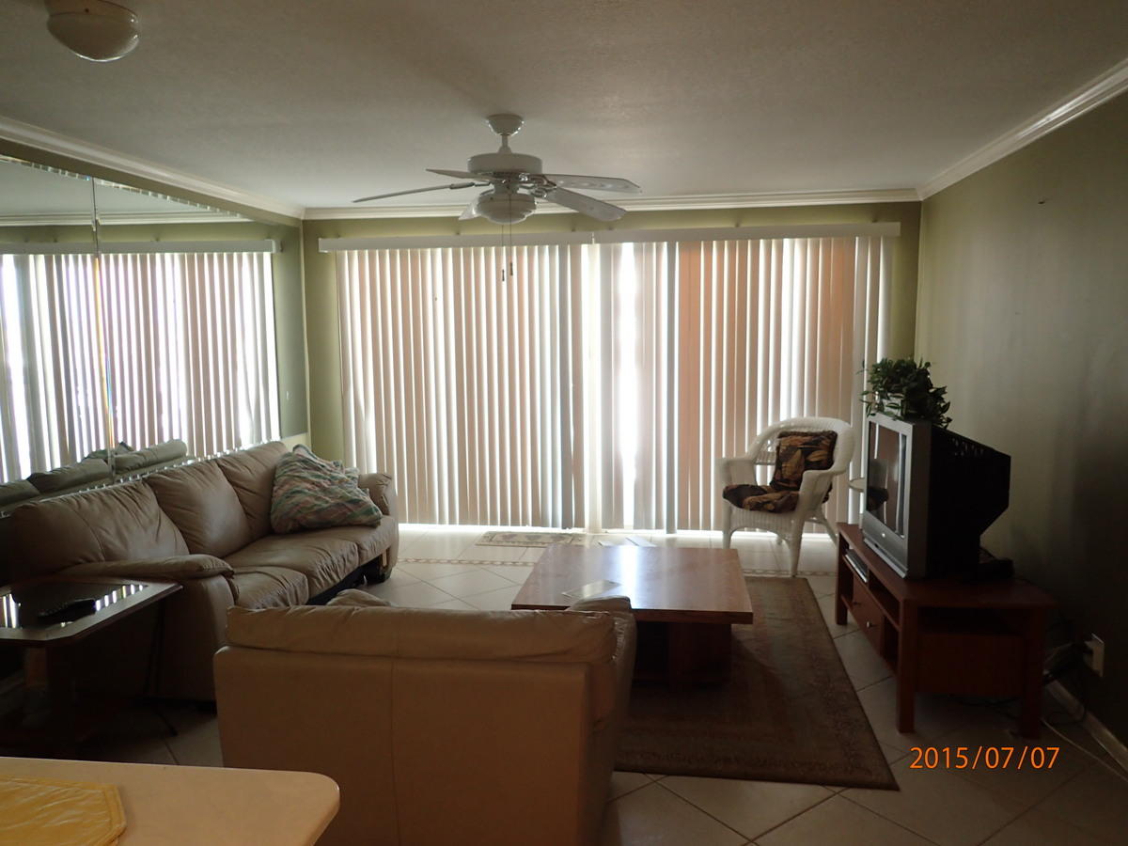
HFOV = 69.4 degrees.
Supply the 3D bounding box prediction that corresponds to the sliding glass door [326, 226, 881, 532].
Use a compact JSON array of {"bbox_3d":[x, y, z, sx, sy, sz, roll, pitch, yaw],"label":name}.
[{"bbox_3d":[0.252,-0.238,5.818,3.870,2.020,0.090,1,7,9],"label":"sliding glass door"}]

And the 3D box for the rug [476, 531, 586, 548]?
[{"bbox_3d":[-0.215,0.831,5.831,0.760,0.010,0.420,1,7,9],"label":"rug"}]

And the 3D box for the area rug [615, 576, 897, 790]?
[{"bbox_3d":[0.519,1.073,3.960,1.580,0.015,2.310,0,7,9],"label":"area rug"}]

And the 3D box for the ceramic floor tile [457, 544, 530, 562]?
[{"bbox_3d":[-0.471,0.879,5.523,0.410,0.010,0.410,1,7,9],"label":"ceramic floor tile"}]

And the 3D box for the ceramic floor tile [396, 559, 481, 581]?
[{"bbox_3d":[-0.826,0.947,5.257,0.410,0.010,0.410,-6,8,-36],"label":"ceramic floor tile"}]

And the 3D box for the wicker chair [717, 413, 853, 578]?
[{"bbox_3d":[1.444,0.433,5.244,0.700,0.905,0.660,-7,9,-42],"label":"wicker chair"}]

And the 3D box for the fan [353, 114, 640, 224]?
[{"bbox_3d":[-0.252,-1.069,3.471,1.290,0.430,1.290,0,7,9],"label":"fan"}]

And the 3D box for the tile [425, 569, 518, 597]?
[{"bbox_3d":[-0.567,0.979,4.962,0.410,0.010,0.410,-6,8,-36],"label":"tile"}]

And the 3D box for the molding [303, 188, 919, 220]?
[{"bbox_3d":[0.212,-1.513,5.669,4.330,0.080,0.075,0,7,9],"label":"molding"}]

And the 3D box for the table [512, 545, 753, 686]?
[{"bbox_3d":[0.333,0.897,3.718,0.950,0.420,0.920,0,7,9],"label":"table"}]

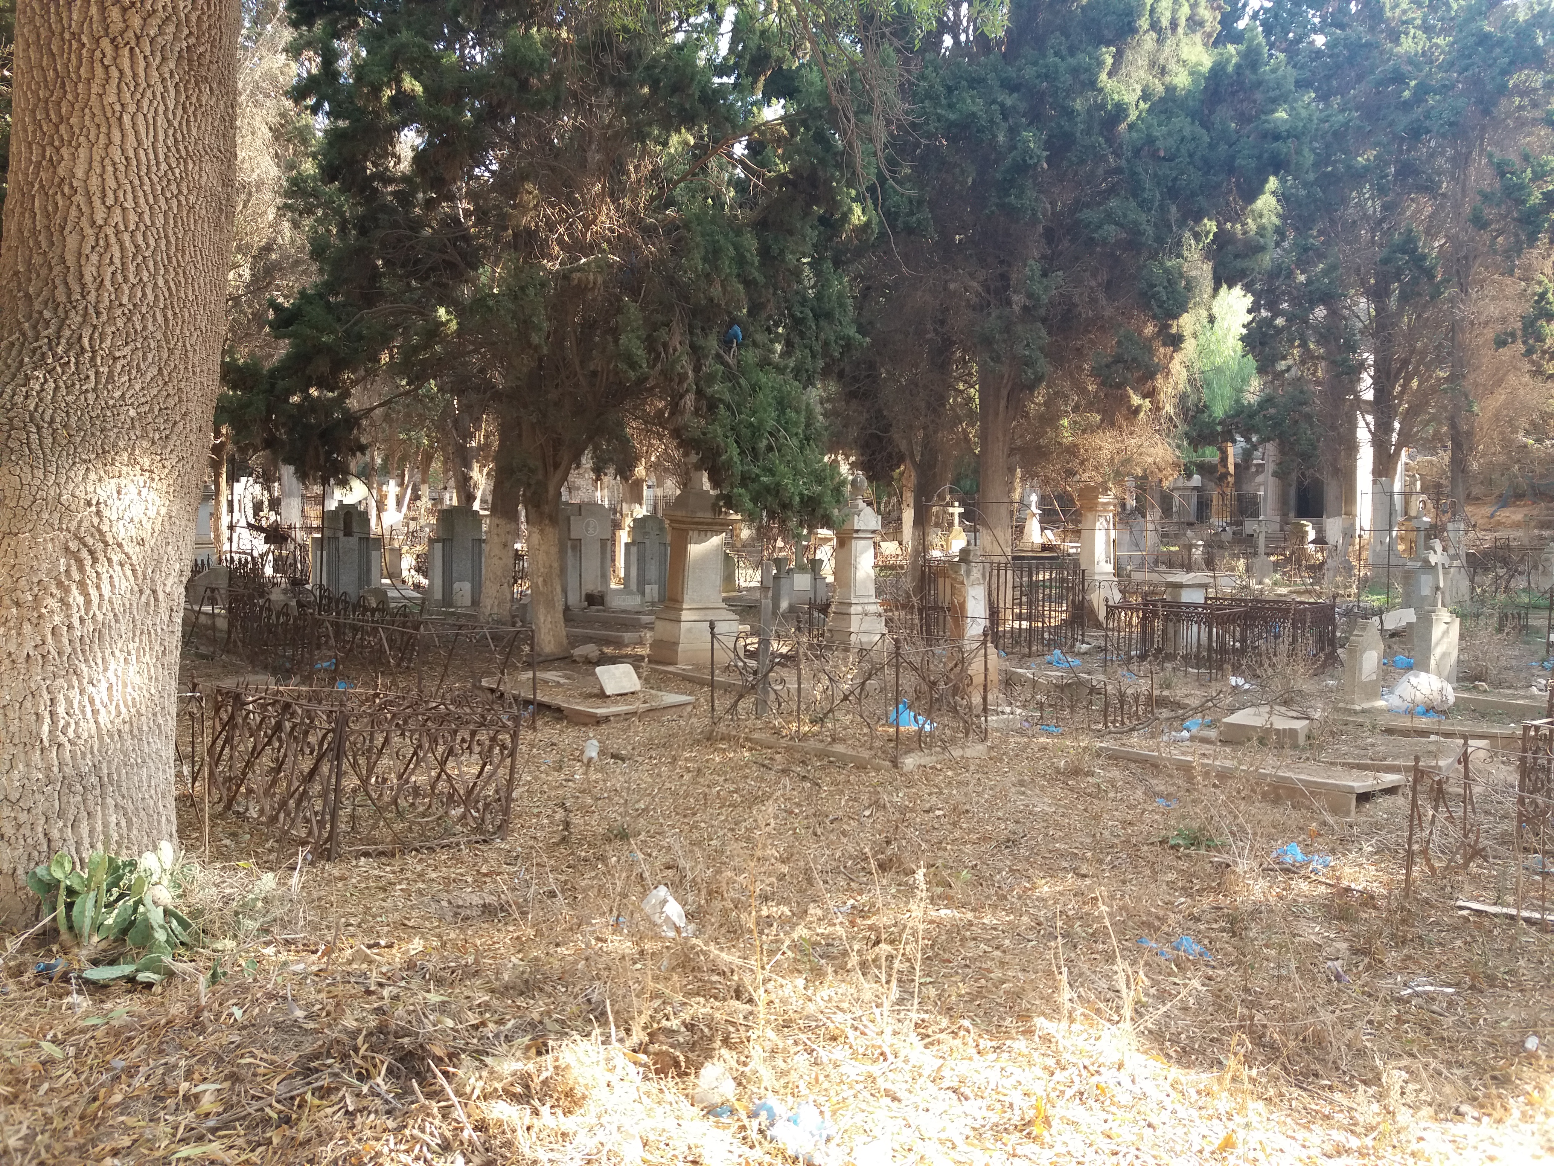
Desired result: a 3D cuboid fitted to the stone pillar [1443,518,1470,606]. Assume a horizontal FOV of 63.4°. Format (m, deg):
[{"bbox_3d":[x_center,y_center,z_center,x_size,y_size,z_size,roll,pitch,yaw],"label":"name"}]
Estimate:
[{"bbox_3d":[11.348,-0.342,20.961,0.360,1.480,0.300,-2,3,-30],"label":"stone pillar"}]

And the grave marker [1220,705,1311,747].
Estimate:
[{"bbox_3d":[3.499,1.024,8.996,0.520,0.170,0.580,2,4,38],"label":"grave marker"}]

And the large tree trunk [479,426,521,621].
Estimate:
[{"bbox_3d":[-3.933,-0.823,17.825,0.520,2.850,0.500,0,3,0],"label":"large tree trunk"}]

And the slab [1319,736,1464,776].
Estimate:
[{"bbox_3d":[4.377,1.258,9.080,0.820,0.120,1.150,2,2,30],"label":"slab"}]

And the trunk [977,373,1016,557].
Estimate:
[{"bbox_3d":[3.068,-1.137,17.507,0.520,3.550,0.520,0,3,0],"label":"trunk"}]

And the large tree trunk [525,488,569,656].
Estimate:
[{"bbox_3d":[-2.875,-0.142,15.707,0.440,2.064,0.440,-1,2,-30],"label":"large tree trunk"}]

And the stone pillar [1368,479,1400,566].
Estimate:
[{"bbox_3d":[13.973,-1.383,28.964,0.550,2.012,0.550,-1,3,-35],"label":"stone pillar"}]

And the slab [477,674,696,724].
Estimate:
[{"bbox_3d":[-1.815,1.116,11.770,0.970,0.125,2.300,-1,3,-37],"label":"slab"}]

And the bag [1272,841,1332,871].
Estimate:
[{"bbox_3d":[2.423,1.252,5.798,0.240,0.090,0.200,1,3,15],"label":"bag"}]

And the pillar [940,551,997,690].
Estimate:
[{"bbox_3d":[1.681,0.366,11.017,0.340,1.270,0.340,-2,3,-30],"label":"pillar"}]

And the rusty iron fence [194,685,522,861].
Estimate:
[{"bbox_3d":[-2.310,0.912,6.833,0.950,0.660,1.850,-3,4,-40],"label":"rusty iron fence"}]

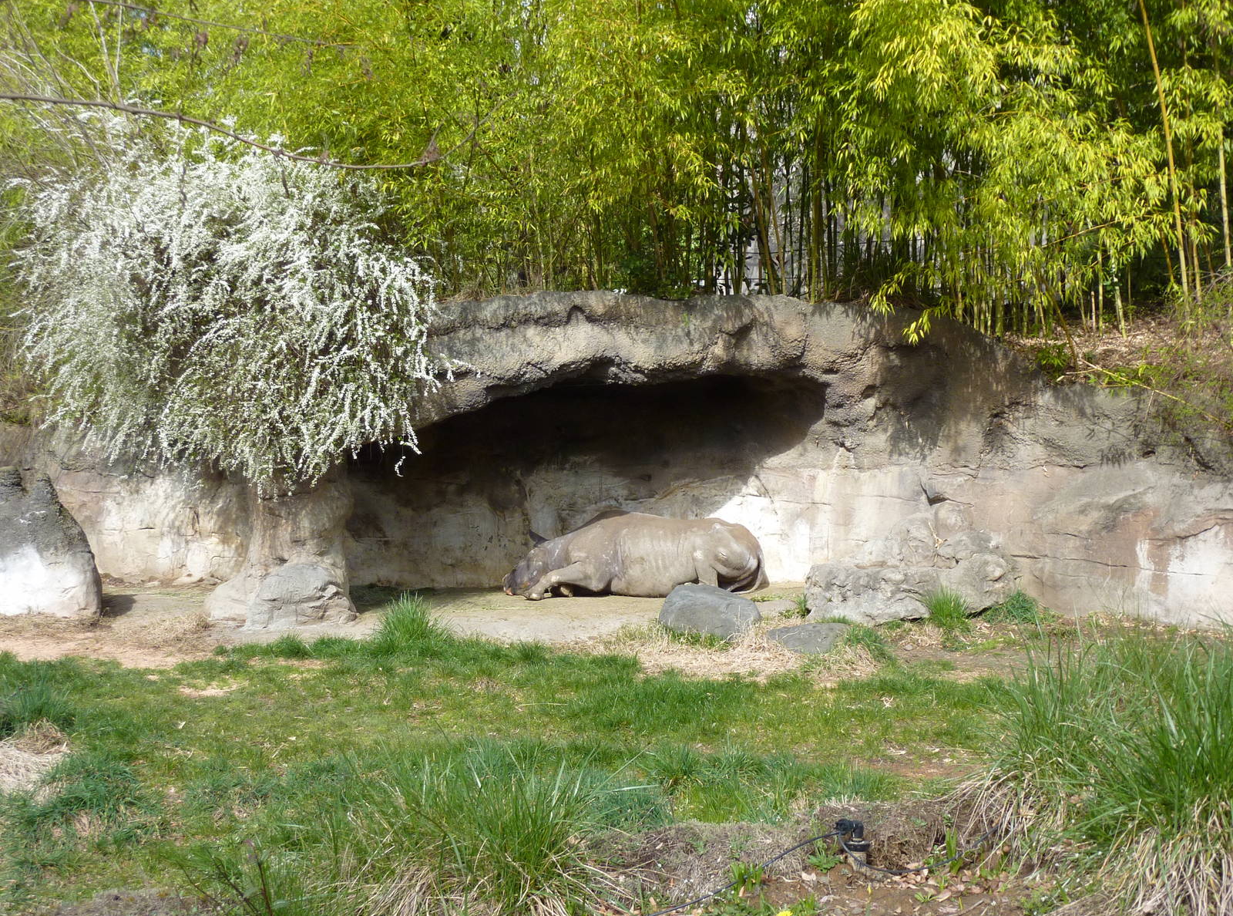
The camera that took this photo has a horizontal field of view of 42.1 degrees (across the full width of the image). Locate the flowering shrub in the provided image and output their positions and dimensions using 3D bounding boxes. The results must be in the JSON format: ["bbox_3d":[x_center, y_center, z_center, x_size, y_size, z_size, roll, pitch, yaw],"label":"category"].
[{"bbox_3d":[-3.783,-1.495,15.600,4.100,3.550,3.000,0,1,-6],"label":"flowering shrub"}]

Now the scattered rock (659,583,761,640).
[{"bbox_3d":[0.850,1.381,14.500,0.900,0.470,0.630,0,1,9],"label":"scattered rock"}]

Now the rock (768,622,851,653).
[{"bbox_3d":[1.658,1.566,13.900,0.710,0.250,0.460,0,1,0],"label":"rock"}]

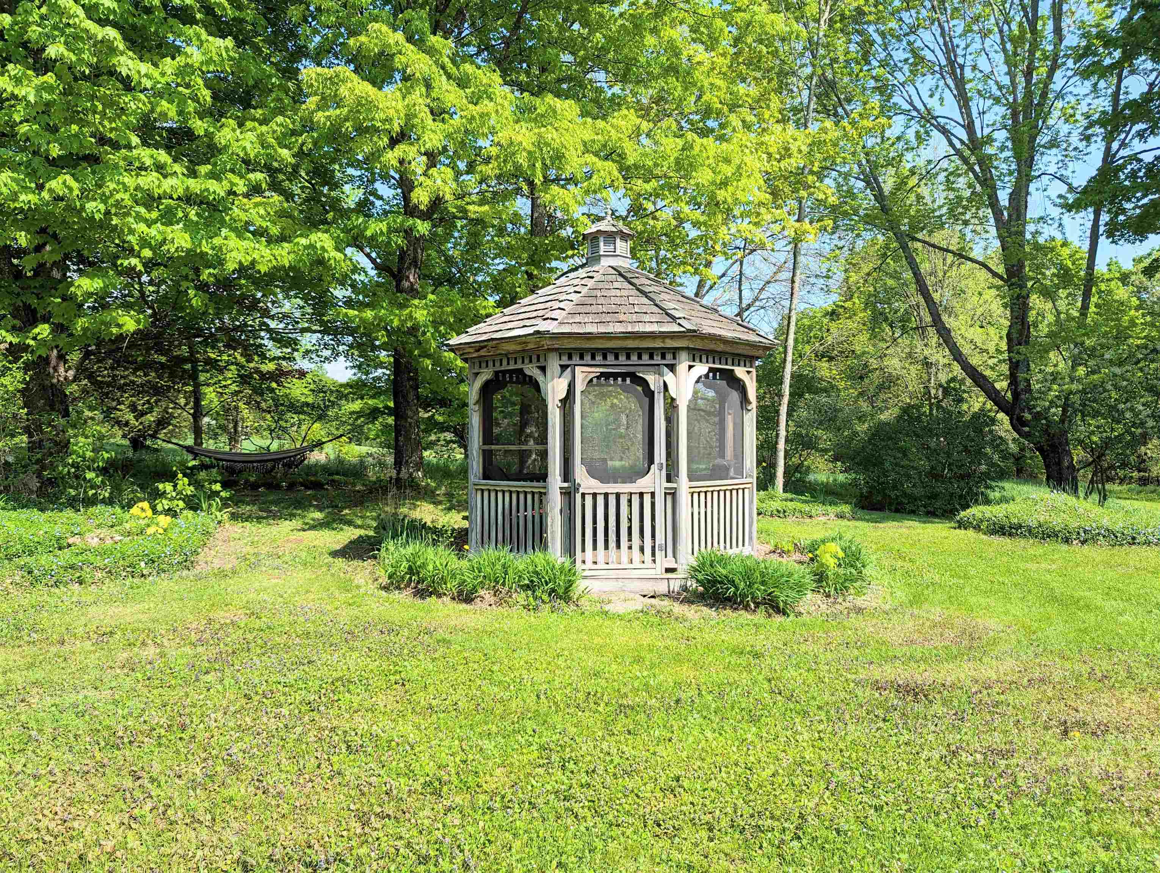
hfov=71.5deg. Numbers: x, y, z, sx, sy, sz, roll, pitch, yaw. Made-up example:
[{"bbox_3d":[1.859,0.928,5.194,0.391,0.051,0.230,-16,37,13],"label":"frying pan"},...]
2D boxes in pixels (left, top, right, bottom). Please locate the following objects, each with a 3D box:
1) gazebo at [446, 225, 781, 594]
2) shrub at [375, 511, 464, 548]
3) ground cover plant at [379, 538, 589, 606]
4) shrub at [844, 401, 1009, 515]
[{"bbox_3d":[0.341,-0.528,9.127,3.440,4.041,3.440,0,-1,-1],"label":"gazebo"},{"bbox_3d":[-1.960,1.213,9.884,1.100,0.600,0.950,0,-1,-1],"label":"shrub"},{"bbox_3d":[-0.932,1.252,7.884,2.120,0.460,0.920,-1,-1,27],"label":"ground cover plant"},{"bbox_3d":[6.931,0.401,16.095,2.950,2.280,2.600,0,-1,-1],"label":"shrub"}]

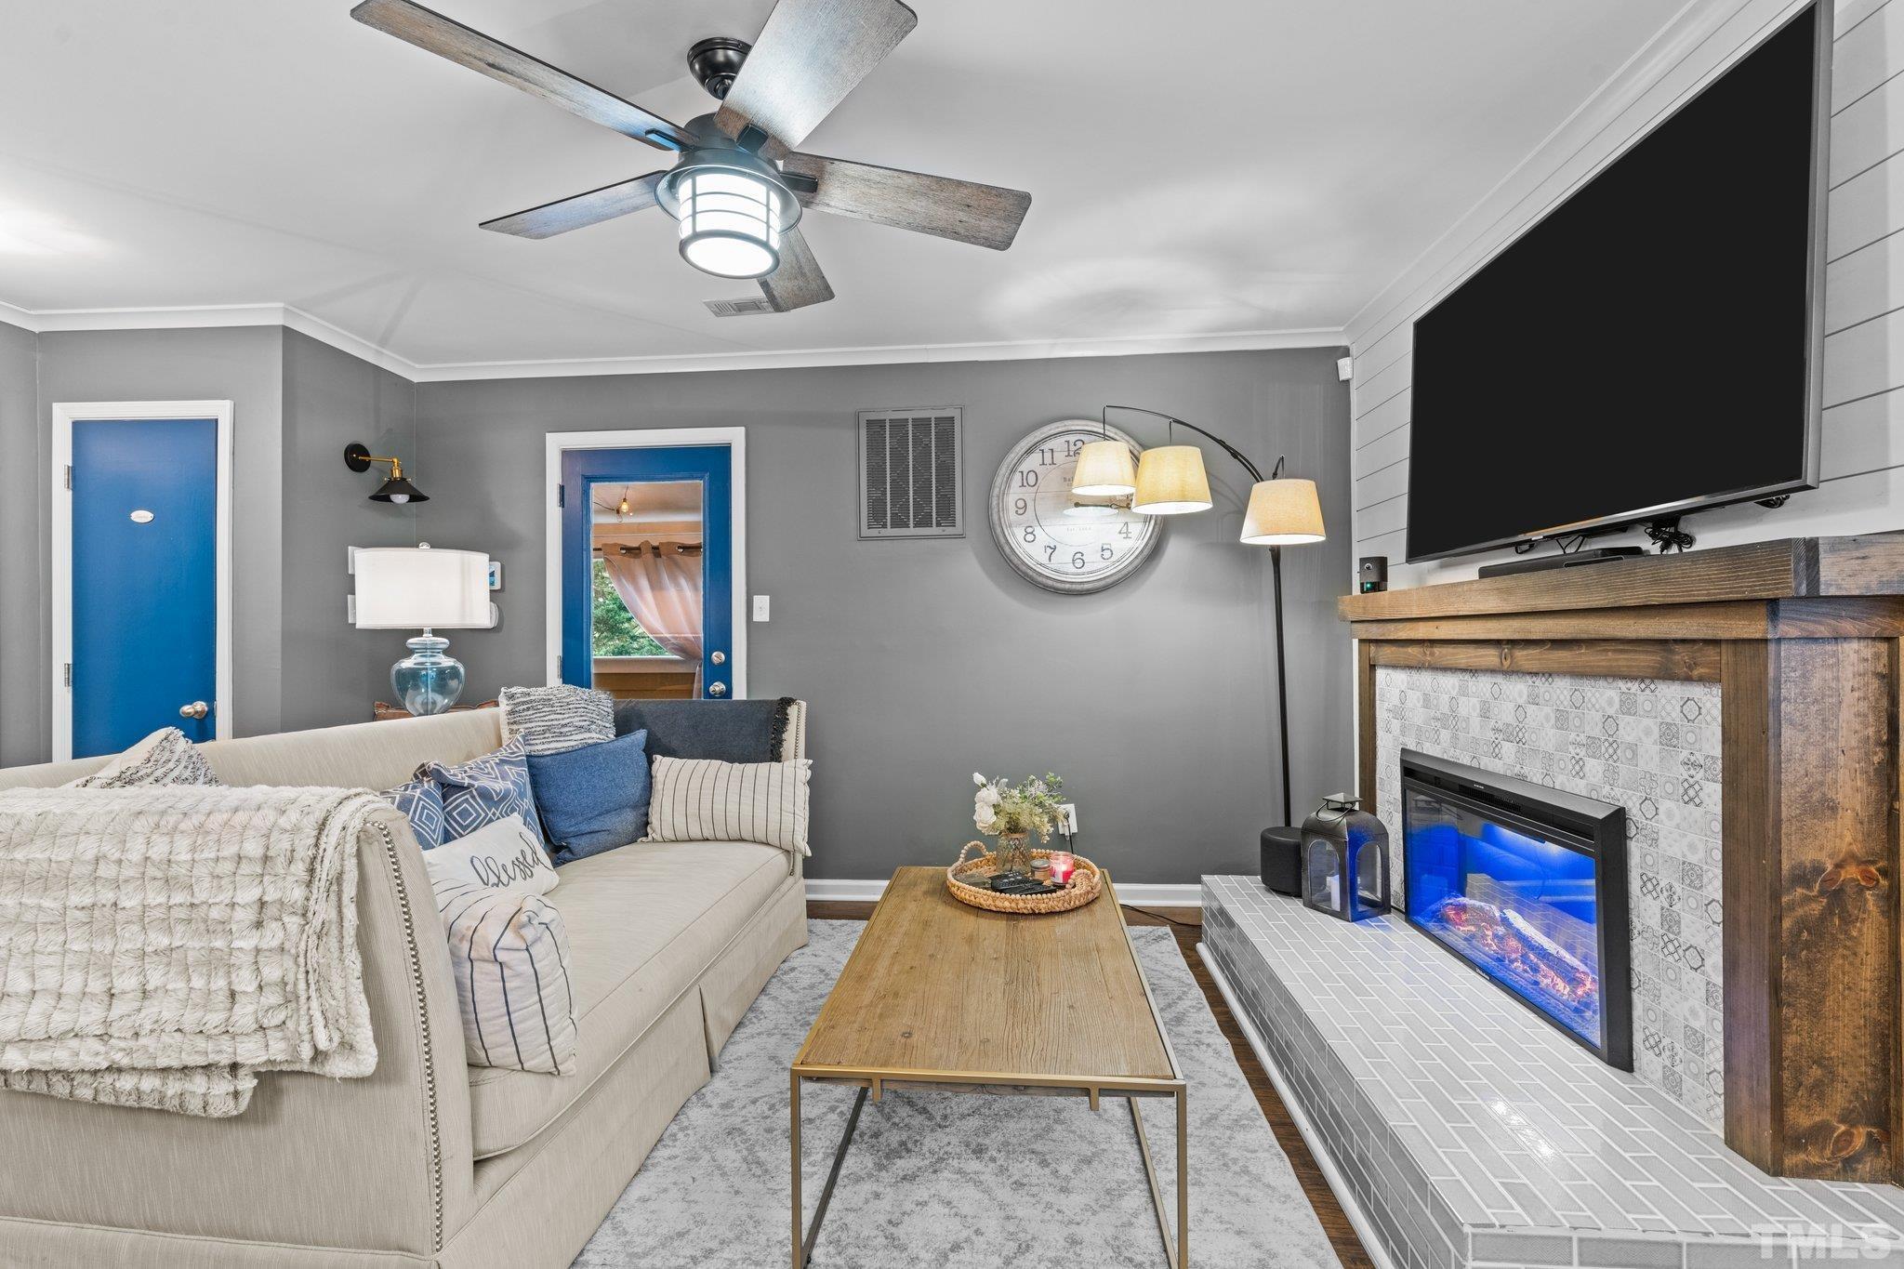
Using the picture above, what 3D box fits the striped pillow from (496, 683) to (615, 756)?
[{"bbox_3d":[-1.354,0.372,2.720,0.430,0.430,0.150,0,-15,-25],"label":"striped pillow"}]

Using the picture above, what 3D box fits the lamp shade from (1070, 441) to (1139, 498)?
[{"bbox_3d":[0.613,-0.666,3.183,0.253,0.185,0.253,0,0,5],"label":"lamp shade"}]

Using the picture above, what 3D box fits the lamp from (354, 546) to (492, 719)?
[{"bbox_3d":[-2.097,0.009,3.150,0.440,0.720,0.440,0,0,5],"label":"lamp"}]

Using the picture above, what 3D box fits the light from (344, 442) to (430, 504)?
[{"bbox_3d":[-2.413,-0.698,3.399,0.294,0.258,0.214,0,0,5],"label":"light"}]

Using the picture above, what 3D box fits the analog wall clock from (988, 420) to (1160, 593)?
[{"bbox_3d":[0.542,-0.555,3.459,0.745,0.745,0.060,0,0,5],"label":"analog wall clock"}]

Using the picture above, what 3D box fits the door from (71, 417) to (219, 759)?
[{"bbox_3d":[-3.166,0.174,3.133,0.618,2.030,0.040,0,0,3],"label":"door"}]

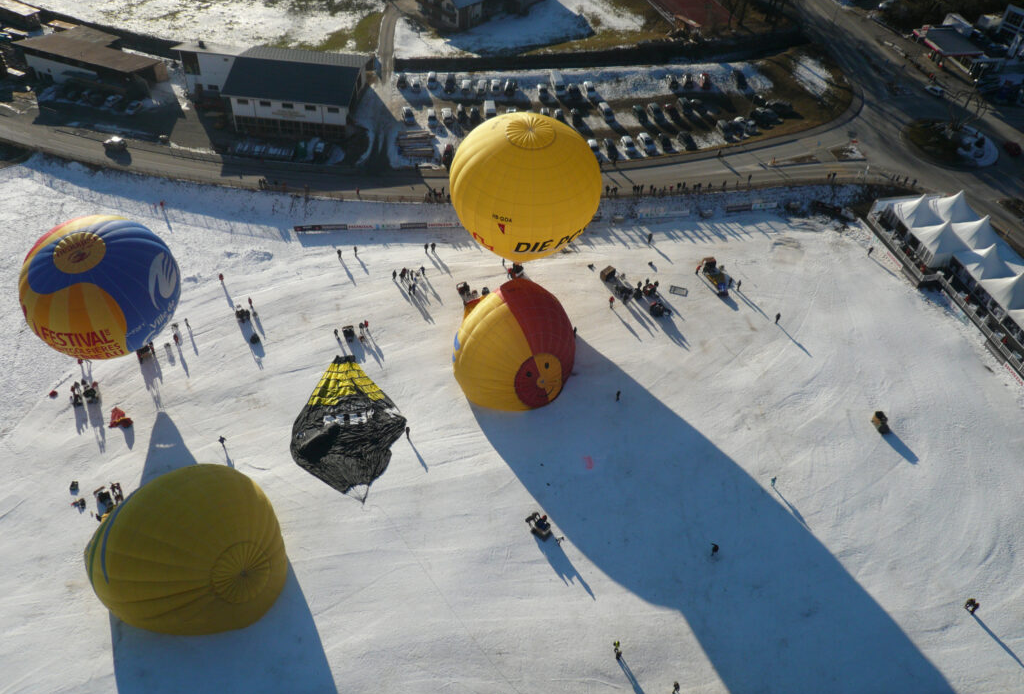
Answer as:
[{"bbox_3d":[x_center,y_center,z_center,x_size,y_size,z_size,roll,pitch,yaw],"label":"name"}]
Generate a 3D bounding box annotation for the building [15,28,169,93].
[{"bbox_3d":[-71.338,-50.558,145.691,24.700,6.200,15.130,18,44,14],"label":"building"}]

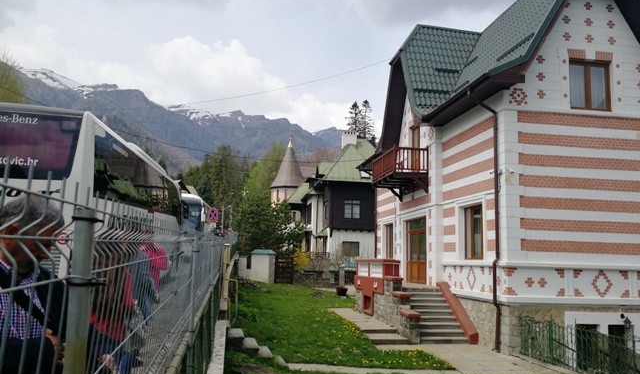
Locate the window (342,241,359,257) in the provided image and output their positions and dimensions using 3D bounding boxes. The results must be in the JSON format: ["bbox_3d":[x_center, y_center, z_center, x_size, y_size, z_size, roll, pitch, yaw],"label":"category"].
[{"bbox_3d":[2.276,4.530,36.300,1.200,1.080,0.200,3,-8,-9],"label":"window"}]

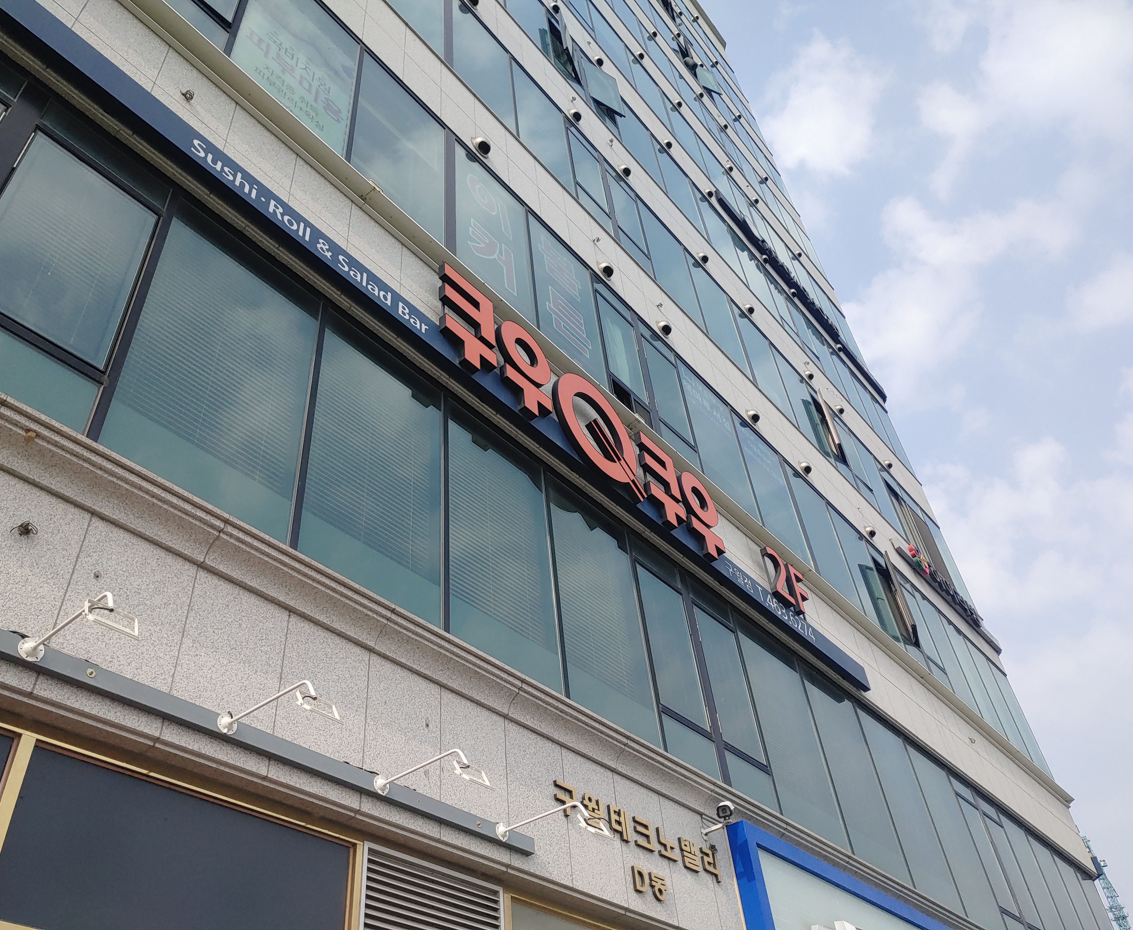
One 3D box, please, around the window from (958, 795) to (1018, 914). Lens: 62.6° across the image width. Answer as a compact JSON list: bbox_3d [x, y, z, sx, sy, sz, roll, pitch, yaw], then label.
[{"bbox_3d":[6.083,5.635,13.435,0.100,1.537,0.799,-32,-49,25],"label":"window"}]

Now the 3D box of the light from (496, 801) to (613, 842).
[{"bbox_3d":[-0.088,1.807,4.664,0.610,0.273,0.289,-33,-50,25],"label":"light"}]

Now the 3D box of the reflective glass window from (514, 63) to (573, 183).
[{"bbox_3d":[-0.358,-5.149,14.125,0.100,2.388,1.169,-32,-49,25],"label":"reflective glass window"}]

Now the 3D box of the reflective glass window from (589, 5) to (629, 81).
[{"bbox_3d":[0.957,-9.275,20.496,0.100,2.302,1.278,-32,-49,26],"label":"reflective glass window"}]

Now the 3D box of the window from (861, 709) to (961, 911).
[{"bbox_3d":[3.818,3.829,10.404,0.100,1.992,1.228,-33,-50,25],"label":"window"}]

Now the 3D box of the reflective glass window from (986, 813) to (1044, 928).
[{"bbox_3d":[6.755,6.143,14.077,0.100,1.516,0.805,-32,-49,25],"label":"reflective glass window"}]

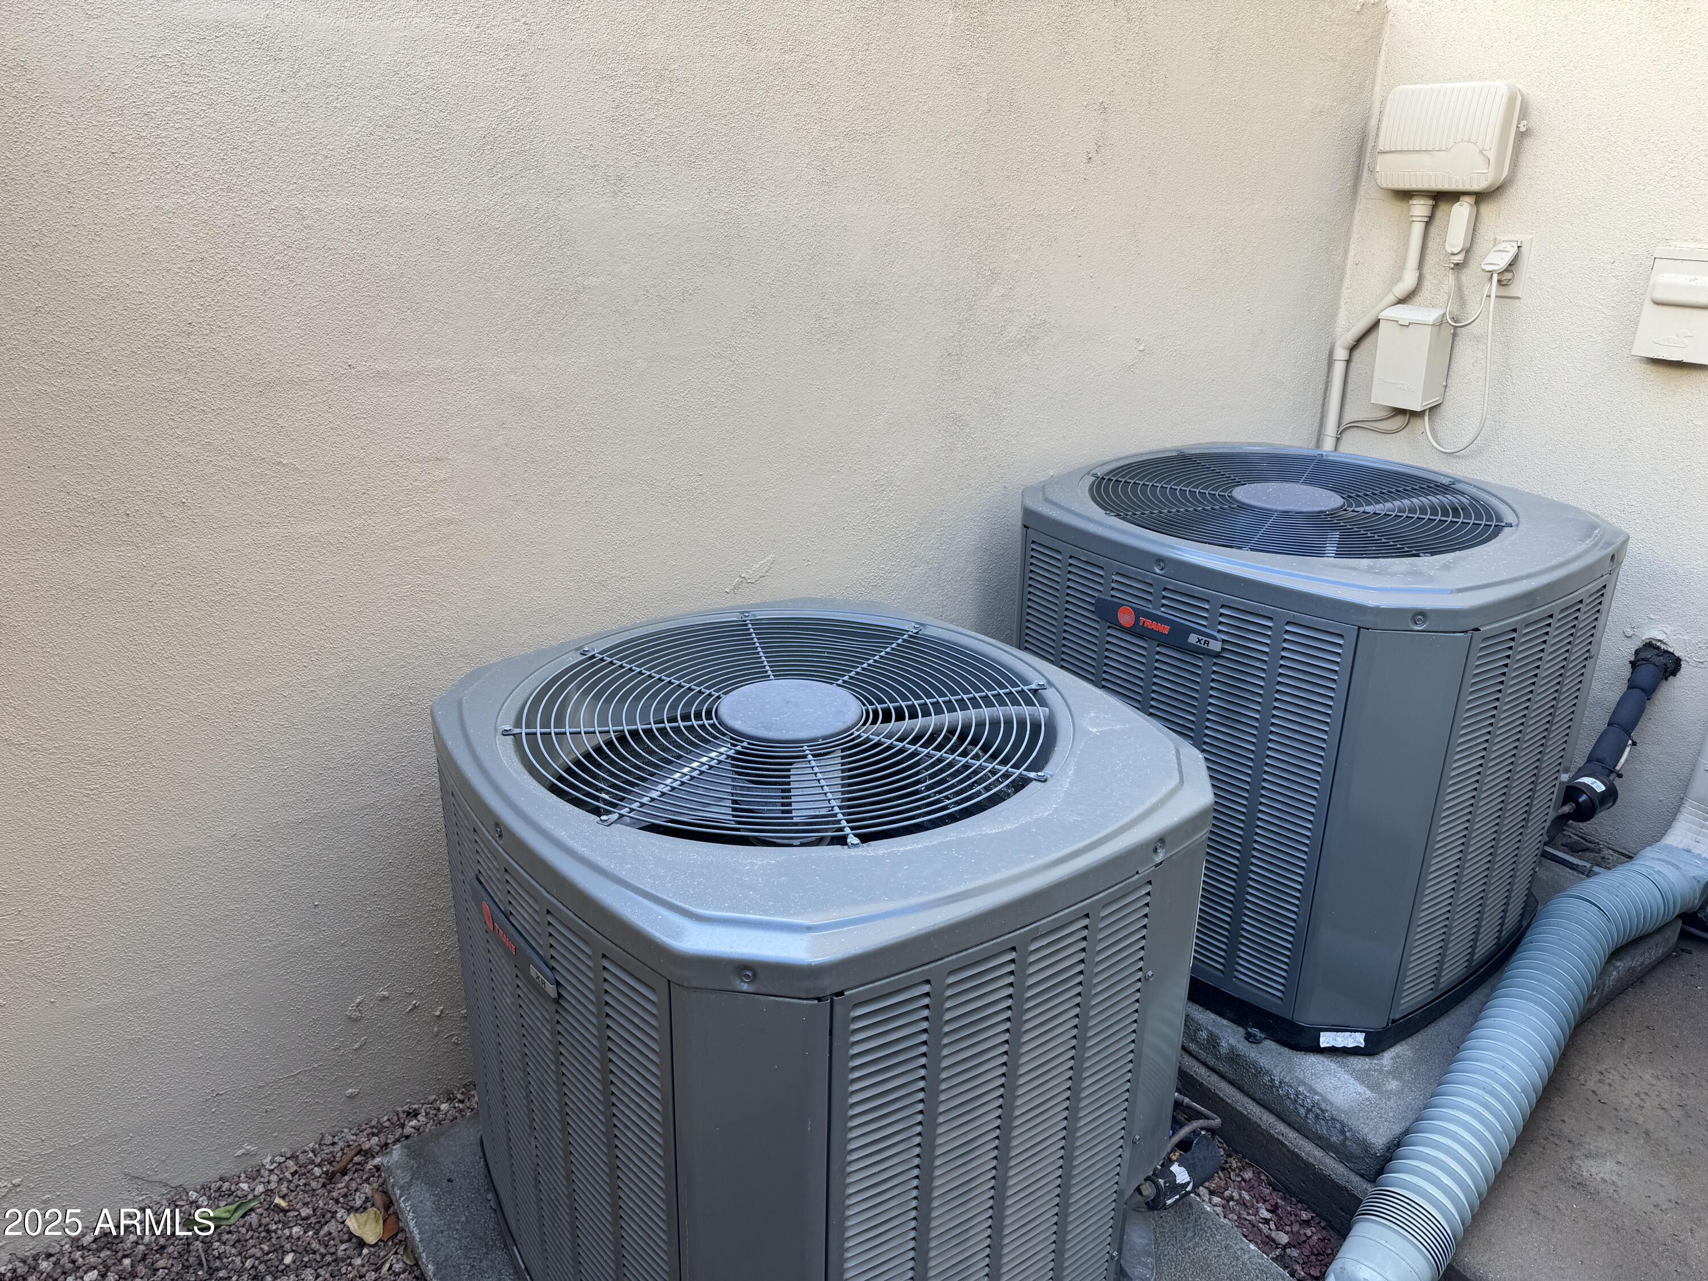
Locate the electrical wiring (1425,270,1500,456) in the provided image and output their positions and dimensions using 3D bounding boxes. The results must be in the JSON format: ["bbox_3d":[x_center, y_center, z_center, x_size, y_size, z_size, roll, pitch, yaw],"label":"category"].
[{"bbox_3d":[1.228,-0.553,2.378,0.055,0.363,0.130,-13,25,-31],"label":"electrical wiring"}]

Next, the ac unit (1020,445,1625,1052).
[{"bbox_3d":[0.752,0.108,2.119,0.775,0.762,0.857,-16,27,-36],"label":"ac unit"}]

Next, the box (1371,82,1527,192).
[{"bbox_3d":[1.162,-0.987,2.327,0.065,0.185,0.252,-13,25,-31],"label":"box"}]

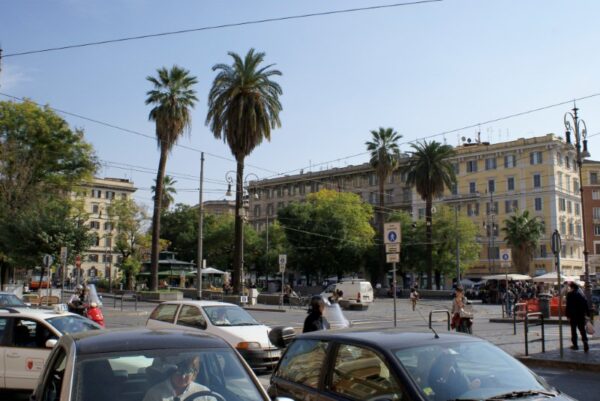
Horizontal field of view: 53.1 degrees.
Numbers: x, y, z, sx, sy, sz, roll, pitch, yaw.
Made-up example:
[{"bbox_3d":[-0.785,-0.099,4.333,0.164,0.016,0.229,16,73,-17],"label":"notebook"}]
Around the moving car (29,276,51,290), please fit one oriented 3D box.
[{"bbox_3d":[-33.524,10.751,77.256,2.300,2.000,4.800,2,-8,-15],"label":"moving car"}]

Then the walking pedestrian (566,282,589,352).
[{"bbox_3d":[6.953,2.923,15.039,0.500,1.707,0.600,-7,-11,41],"label":"walking pedestrian"}]

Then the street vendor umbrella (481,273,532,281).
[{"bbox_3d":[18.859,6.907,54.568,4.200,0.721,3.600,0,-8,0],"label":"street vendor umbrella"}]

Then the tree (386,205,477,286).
[{"bbox_3d":[16.444,6.223,73.857,11.000,11.063,11.000,0,-8,0],"label":"tree"}]

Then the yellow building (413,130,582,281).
[{"bbox_3d":[36.011,4.138,112.336,27.456,26.309,12.538,-7,-11,42],"label":"yellow building"}]

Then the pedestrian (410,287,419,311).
[{"bbox_3d":[7.904,6.792,41.461,0.500,1.640,0.400,-1,-8,10],"label":"pedestrian"}]

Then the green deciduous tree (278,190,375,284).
[{"bbox_3d":[3.004,4.563,68.016,10.800,11.527,10.500,0,-8,0],"label":"green deciduous tree"}]

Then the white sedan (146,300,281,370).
[{"bbox_3d":[-1.850,3.017,13.464,3.770,1.450,1.630,-6,-10,38],"label":"white sedan"}]

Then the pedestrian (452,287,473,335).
[{"bbox_3d":[5.700,3.910,21.161,0.650,1.670,0.600,3,-9,-20],"label":"pedestrian"}]

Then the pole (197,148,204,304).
[{"bbox_3d":[-7.002,2.041,42.130,0.270,11.050,0.270,0,-8,0],"label":"pole"}]

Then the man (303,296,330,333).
[{"bbox_3d":[0.297,2.474,10.763,0.600,1.487,0.550,-3,-8,22],"label":"man"}]

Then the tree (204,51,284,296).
[{"bbox_3d":[-4.787,-2.611,50.868,6.555,21.511,6.555,0,-8,0],"label":"tree"}]

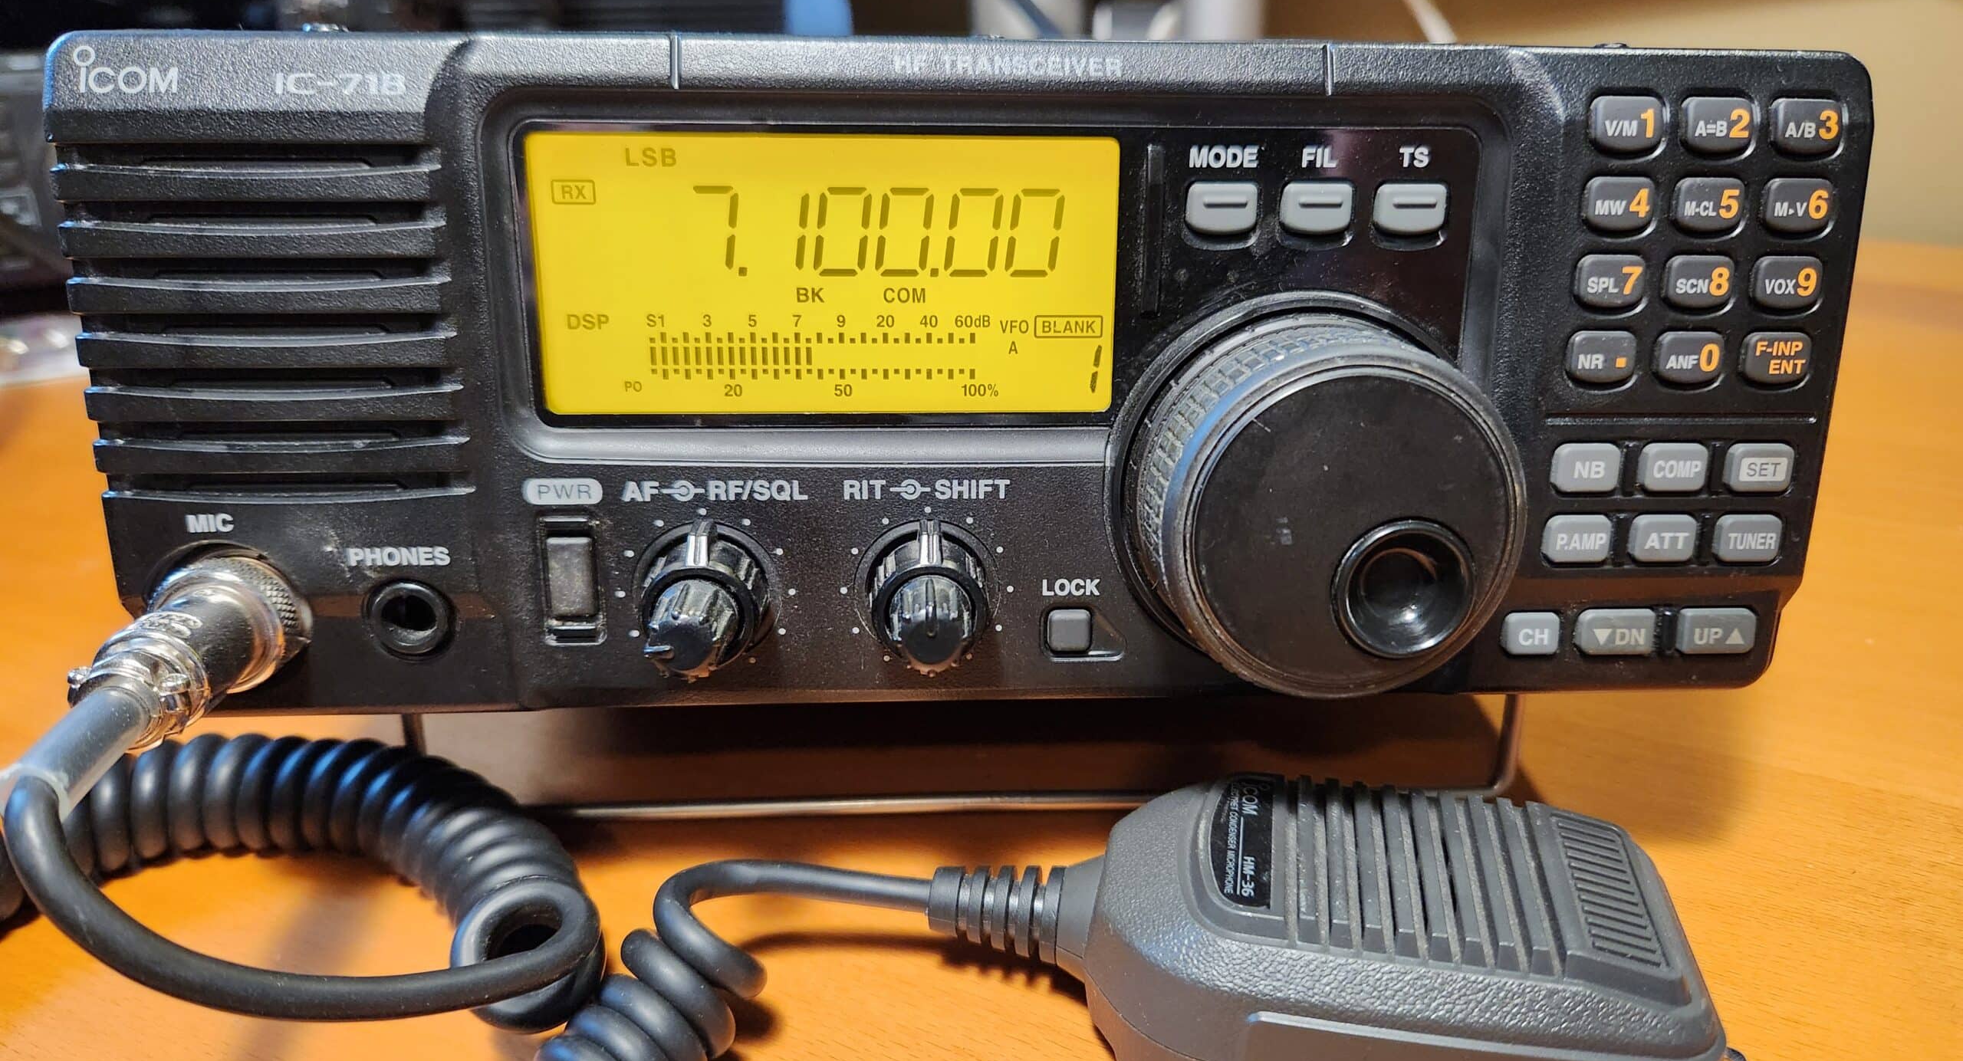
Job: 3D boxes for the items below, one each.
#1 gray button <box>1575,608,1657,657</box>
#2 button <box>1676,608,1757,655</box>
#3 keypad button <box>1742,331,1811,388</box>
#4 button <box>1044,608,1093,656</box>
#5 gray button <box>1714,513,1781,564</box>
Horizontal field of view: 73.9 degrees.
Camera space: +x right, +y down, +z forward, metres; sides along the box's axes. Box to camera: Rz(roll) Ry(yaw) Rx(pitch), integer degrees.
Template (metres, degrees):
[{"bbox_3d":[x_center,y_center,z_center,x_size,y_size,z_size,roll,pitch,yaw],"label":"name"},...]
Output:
[{"bbox_3d":[0.096,0.015,0.197,0.011,0.007,0.004,-1,13,-5],"label":"gray button"},{"bbox_3d":[0.111,0.015,0.197,0.011,0.007,0.003,-1,14,-3],"label":"button"},{"bbox_3d":[0.112,-0.024,0.185,0.009,0.007,0.003,-1,14,-3],"label":"keypad button"},{"bbox_3d":[0.013,0.014,0.189,0.006,0.006,0.003,-1,14,-3],"label":"button"},{"bbox_3d":[0.112,0.001,0.192,0.008,0.007,0.004,-1,13,-5],"label":"gray button"}]

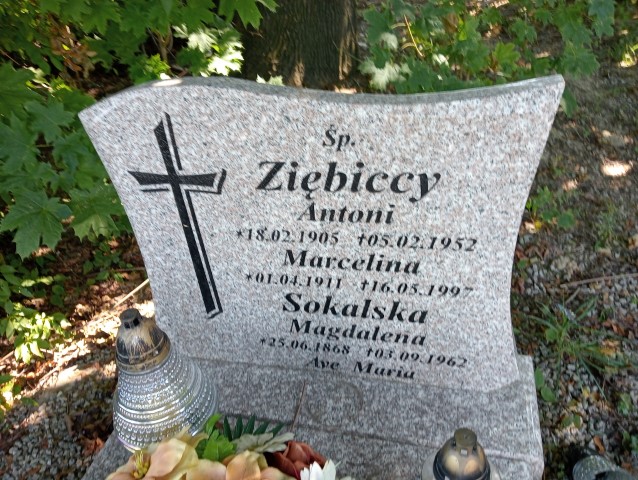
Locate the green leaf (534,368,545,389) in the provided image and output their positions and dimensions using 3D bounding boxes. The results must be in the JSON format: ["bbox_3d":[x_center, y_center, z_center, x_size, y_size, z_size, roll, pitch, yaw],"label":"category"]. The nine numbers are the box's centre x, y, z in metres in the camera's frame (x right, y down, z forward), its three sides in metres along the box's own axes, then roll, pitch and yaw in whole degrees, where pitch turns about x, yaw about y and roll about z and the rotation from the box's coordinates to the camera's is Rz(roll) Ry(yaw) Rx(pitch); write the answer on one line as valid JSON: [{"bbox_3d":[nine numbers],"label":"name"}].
[{"bbox_3d":[0.504,0.316,1.180,0.028,0.025,0.042,-7,29,0],"label":"green leaf"}]

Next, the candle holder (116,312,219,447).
[{"bbox_3d":[-0.272,0.211,0.817,0.170,0.235,0.170,-7,29,0],"label":"candle holder"}]

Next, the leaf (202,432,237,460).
[{"bbox_3d":[-0.141,0.290,0.730,0.048,0.035,0.035,-7,29,0],"label":"leaf"}]

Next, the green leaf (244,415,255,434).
[{"bbox_3d":[-0.104,0.277,0.775,0.015,0.031,0.014,-7,29,0],"label":"green leaf"}]

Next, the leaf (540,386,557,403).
[{"bbox_3d":[0.520,0.350,1.170,0.038,0.020,0.043,-7,29,0],"label":"leaf"}]

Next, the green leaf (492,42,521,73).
[{"bbox_3d":[0.635,-0.618,1.750,0.098,0.095,0.055,-7,29,0],"label":"green leaf"}]

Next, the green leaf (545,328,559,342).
[{"bbox_3d":[0.599,0.246,1.330,0.037,0.020,0.040,-7,29,0],"label":"green leaf"}]

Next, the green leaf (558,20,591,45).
[{"bbox_3d":[0.869,-0.700,1.750,0.115,0.085,0.060,-7,29,0],"label":"green leaf"}]

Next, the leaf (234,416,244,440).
[{"bbox_3d":[-0.118,0.280,0.770,0.015,0.032,0.015,-7,29,0],"label":"leaf"}]

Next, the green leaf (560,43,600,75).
[{"bbox_3d":[0.882,-0.611,1.750,0.130,0.110,0.060,-7,29,0],"label":"green leaf"}]

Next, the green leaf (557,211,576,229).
[{"bbox_3d":[0.838,-0.069,1.750,0.068,0.035,0.070,-7,29,0],"label":"green leaf"}]

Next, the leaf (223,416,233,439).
[{"bbox_3d":[-0.136,0.280,0.770,0.015,0.032,0.015,-7,29,0],"label":"leaf"}]

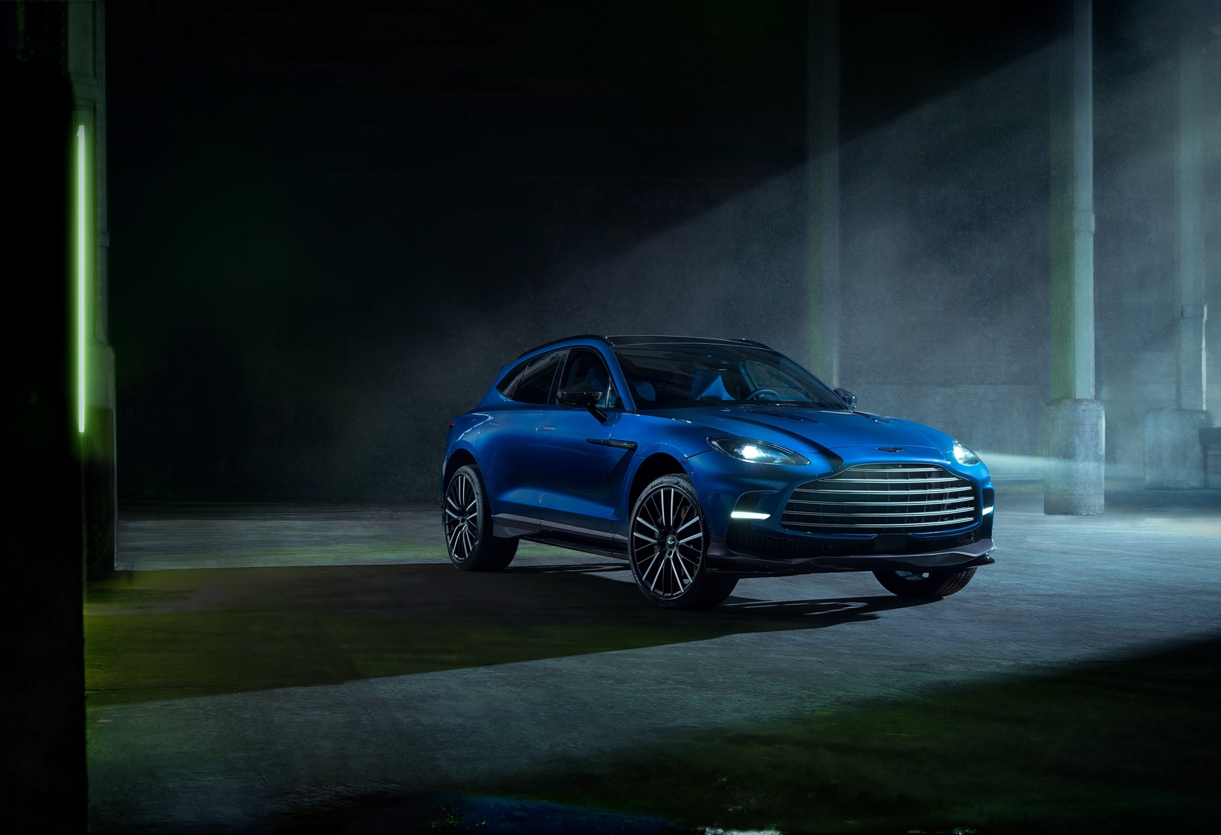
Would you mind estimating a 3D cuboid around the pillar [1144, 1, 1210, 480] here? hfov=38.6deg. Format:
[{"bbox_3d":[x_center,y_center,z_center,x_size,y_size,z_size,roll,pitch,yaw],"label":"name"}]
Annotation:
[{"bbox_3d":[11.110,-3.278,34.050,1.050,9.325,0.950,0,-1,0],"label":"pillar"}]

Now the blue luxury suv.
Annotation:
[{"bbox_3d":[0.460,0.271,11.794,2.060,1.680,5.040,1,-1,-27],"label":"blue luxury suv"}]

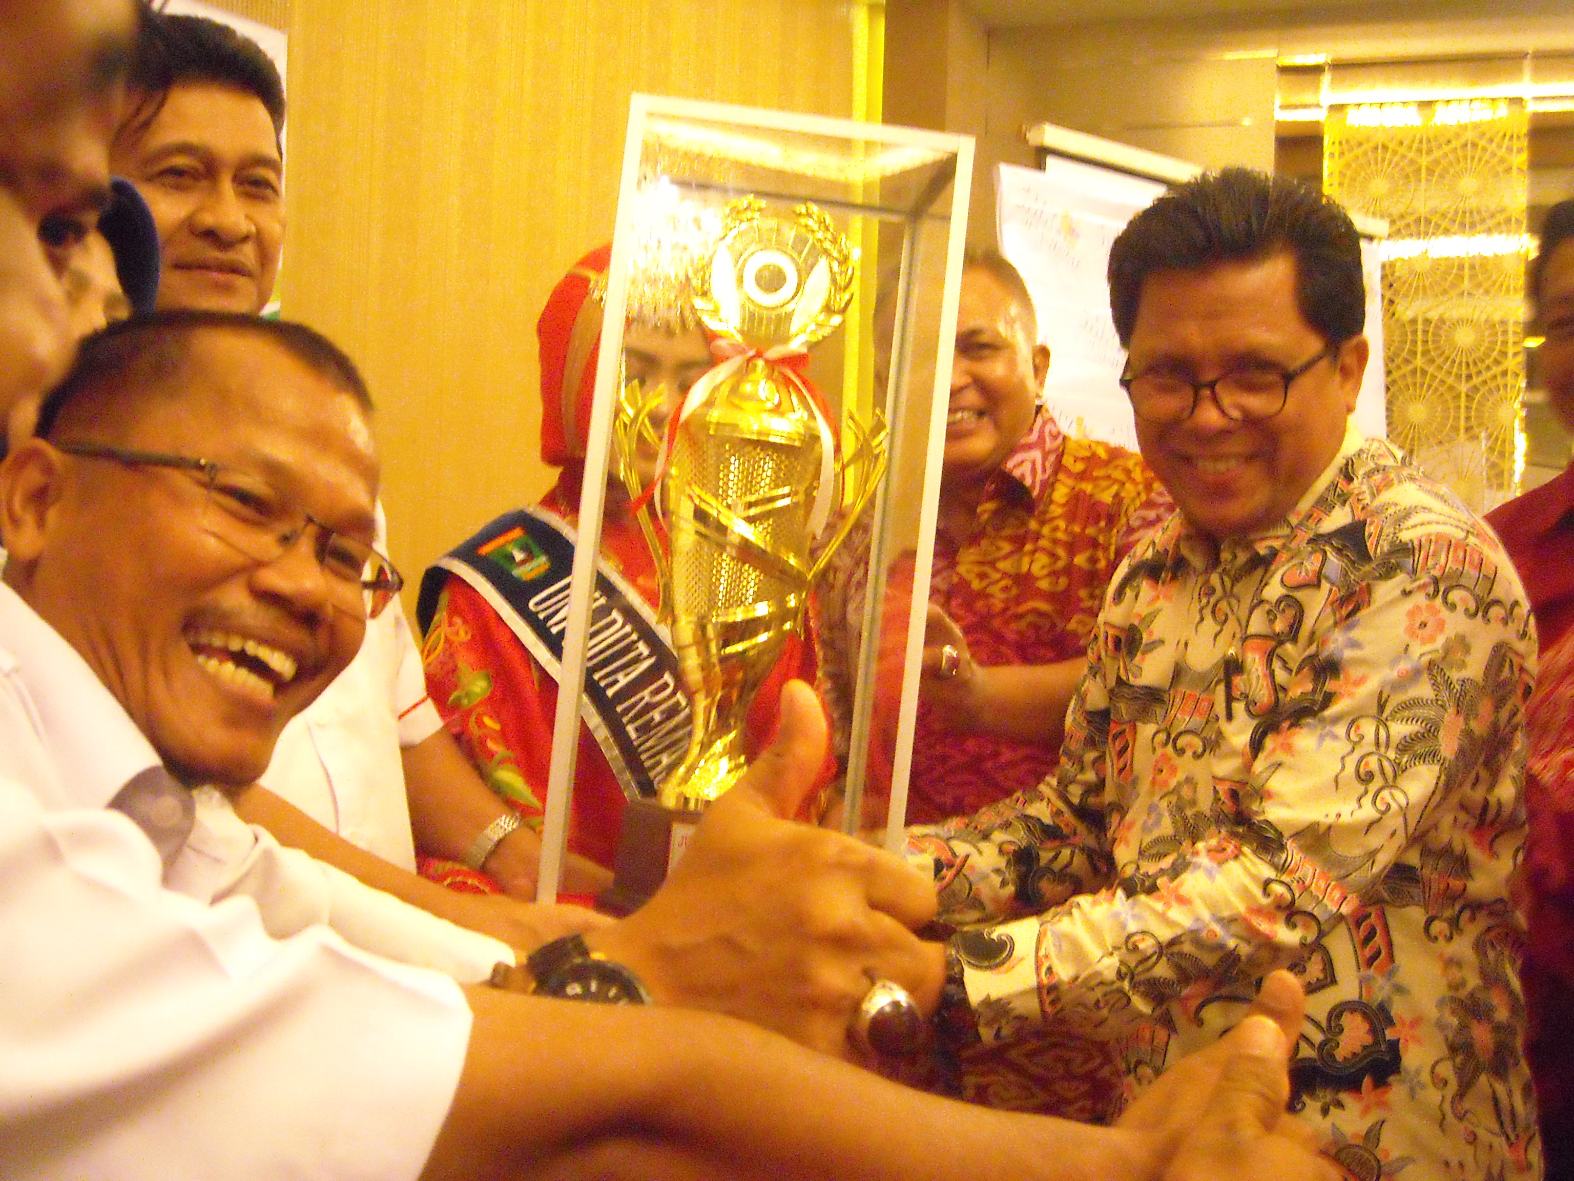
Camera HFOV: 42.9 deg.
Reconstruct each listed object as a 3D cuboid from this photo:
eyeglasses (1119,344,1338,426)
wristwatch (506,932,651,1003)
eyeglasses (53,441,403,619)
[{"bbox_3d":[0.337,-0.167,1.539,0.138,0.045,0.138,3,26,26],"label":"eyeglasses"},{"bbox_3d":[-0.067,0.165,0.760,0.047,0.068,0.058,-25,-9,3],"label":"wristwatch"},{"bbox_3d":[-0.272,-0.016,0.945,0.138,0.044,0.140,2,-21,32],"label":"eyeglasses"}]

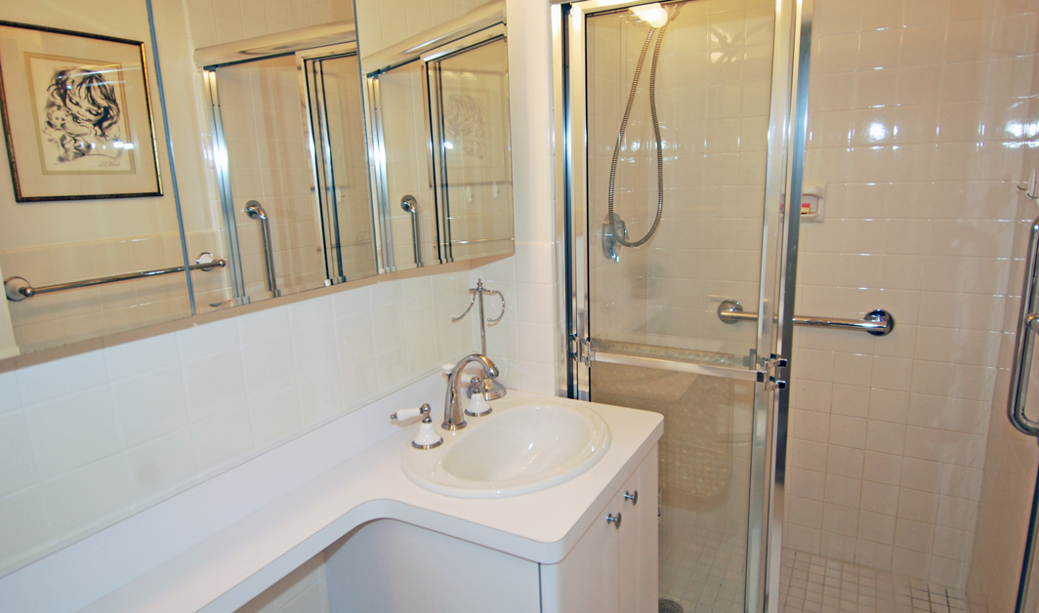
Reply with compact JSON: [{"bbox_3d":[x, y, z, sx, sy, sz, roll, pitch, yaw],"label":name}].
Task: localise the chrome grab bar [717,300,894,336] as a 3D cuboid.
[{"bbox_3d":[0.927,0.043,2.005,0.542,0.083,0.073,5,14,30],"label":"chrome grab bar"}]

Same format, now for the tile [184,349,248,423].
[{"bbox_3d":[-0.525,0.134,1.049,0.008,0.107,0.107,5,14,30],"label":"tile"}]

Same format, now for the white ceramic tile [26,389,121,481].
[{"bbox_3d":[-0.634,0.177,0.866,0.008,0.107,0.107,5,14,30],"label":"white ceramic tile"}]

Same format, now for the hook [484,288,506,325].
[{"bbox_3d":[-0.073,-0.005,1.609,0.047,0.082,0.080,5,14,30],"label":"hook"}]

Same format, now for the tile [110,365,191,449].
[{"bbox_3d":[-0.579,0.155,0.958,0.008,0.107,0.107,5,14,30],"label":"tile"}]

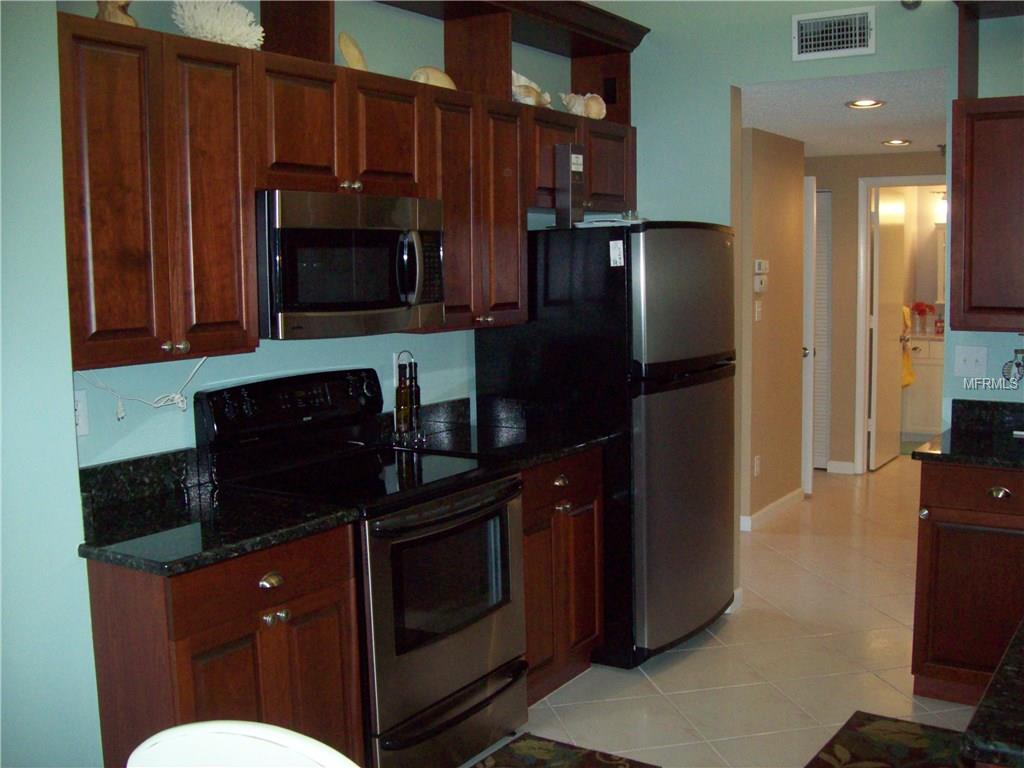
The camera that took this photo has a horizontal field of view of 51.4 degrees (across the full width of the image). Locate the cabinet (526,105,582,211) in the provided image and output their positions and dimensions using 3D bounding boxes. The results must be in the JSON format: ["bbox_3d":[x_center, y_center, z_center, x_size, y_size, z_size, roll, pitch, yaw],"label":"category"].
[{"bbox_3d":[0.049,-0.898,4.311,0.321,0.386,0.442,4,8,34],"label":"cabinet"}]

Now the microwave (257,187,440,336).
[{"bbox_3d":[-0.585,-0.376,3.333,0.425,0.418,0.758,4,8,34],"label":"microwave"}]

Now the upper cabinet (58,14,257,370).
[{"bbox_3d":[-0.976,-0.464,2.711,0.331,0.810,0.592,4,8,34],"label":"upper cabinet"}]

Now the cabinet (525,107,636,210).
[{"bbox_3d":[0.163,-0.898,4.402,0.331,0.377,0.893,4,8,34],"label":"cabinet"}]

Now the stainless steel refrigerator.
[{"bbox_3d":[0.434,0.208,4.505,0.815,1.705,0.835,4,8,34],"label":"stainless steel refrigerator"}]

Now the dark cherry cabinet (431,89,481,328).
[{"bbox_3d":[-0.330,-0.608,3.780,0.321,0.834,0.304,4,8,34],"label":"dark cherry cabinet"}]

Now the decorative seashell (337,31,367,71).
[{"bbox_3d":[-0.511,-1.036,3.397,0.100,0.165,0.075,-2,7,-8],"label":"decorative seashell"}]

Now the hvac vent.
[{"bbox_3d":[1.250,-1.365,4.148,0.333,0.184,0.030,4,8,34],"label":"hvac vent"}]

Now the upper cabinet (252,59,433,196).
[{"bbox_3d":[-0.634,-0.777,3.317,0.321,0.384,0.764,4,8,34],"label":"upper cabinet"}]

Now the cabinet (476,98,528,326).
[{"bbox_3d":[-0.158,-0.638,4.030,0.321,0.834,0.304,4,8,34],"label":"cabinet"}]

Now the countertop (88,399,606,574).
[{"bbox_3d":[-0.474,0.244,3.361,0.642,0.155,2.052,4,8,34],"label":"countertop"}]

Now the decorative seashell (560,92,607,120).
[{"bbox_3d":[0.297,-1.149,4.420,0.190,0.125,0.130,0,7,4],"label":"decorative seashell"}]

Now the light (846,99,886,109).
[{"bbox_3d":[1.634,-1.303,4.908,0.190,0.035,0.190,4,8,34],"label":"light"}]

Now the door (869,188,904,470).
[{"bbox_3d":[2.776,-0.402,7.849,0.040,2.030,0.730,4,8,34],"label":"door"}]

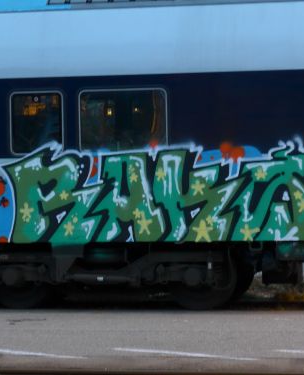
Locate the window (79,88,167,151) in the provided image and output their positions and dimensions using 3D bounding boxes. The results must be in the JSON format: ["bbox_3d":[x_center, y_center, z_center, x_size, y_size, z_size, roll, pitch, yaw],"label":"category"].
[{"bbox_3d":[-0.364,-0.868,22.040,1.179,0.829,0.080,-1,1,13],"label":"window"}]

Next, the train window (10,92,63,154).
[{"bbox_3d":[-1.502,-0.848,22.294,0.728,0.832,0.080,-1,1,13],"label":"train window"}]

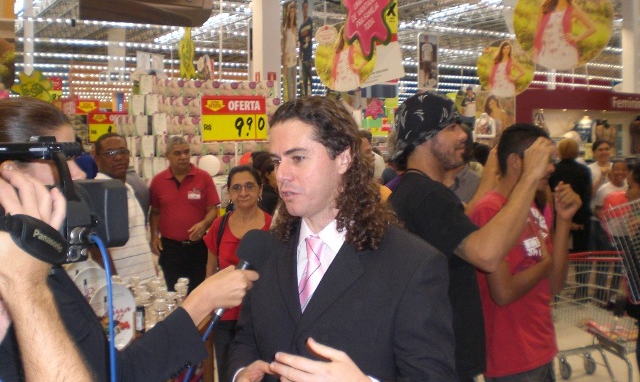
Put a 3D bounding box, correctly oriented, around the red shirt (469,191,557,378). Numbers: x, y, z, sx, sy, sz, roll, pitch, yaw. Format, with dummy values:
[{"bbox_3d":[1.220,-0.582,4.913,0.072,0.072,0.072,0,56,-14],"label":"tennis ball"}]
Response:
[{"bbox_3d":[0.699,0.332,2.550,0.280,0.665,0.440,1,2,35],"label":"red shirt"}]

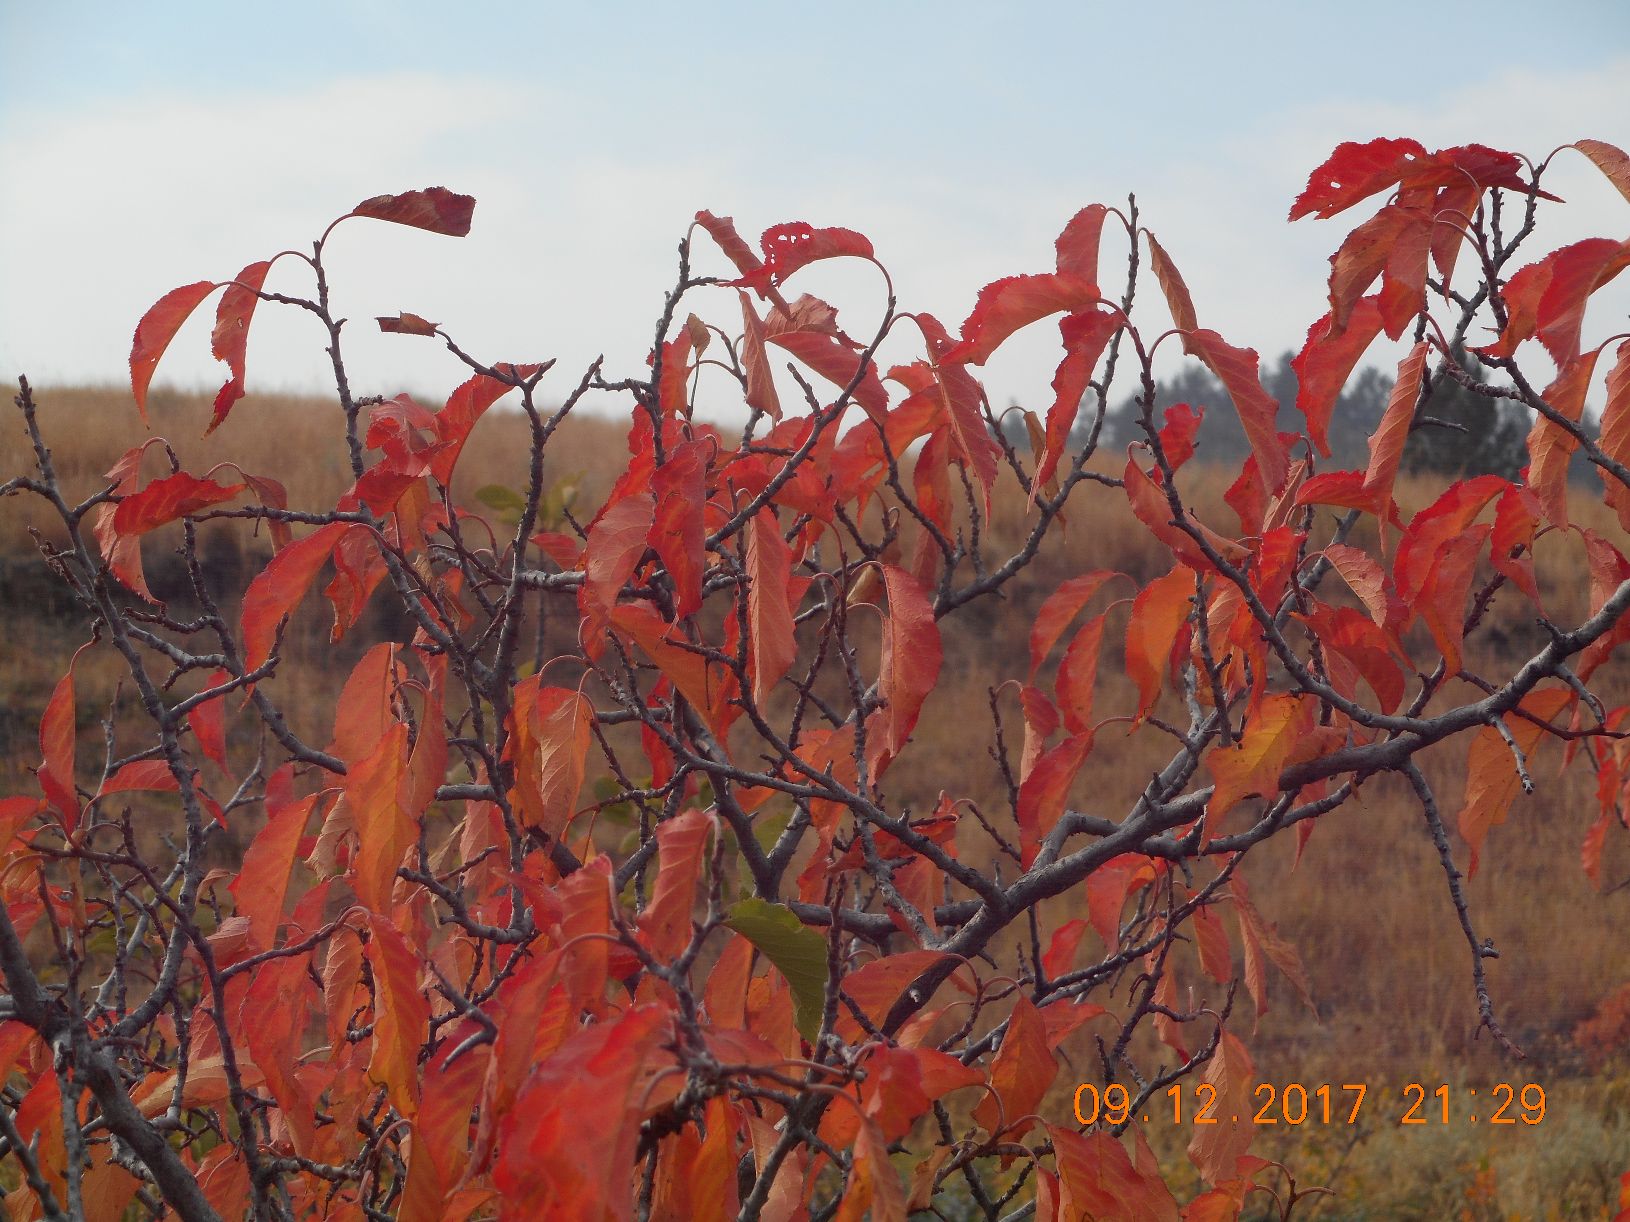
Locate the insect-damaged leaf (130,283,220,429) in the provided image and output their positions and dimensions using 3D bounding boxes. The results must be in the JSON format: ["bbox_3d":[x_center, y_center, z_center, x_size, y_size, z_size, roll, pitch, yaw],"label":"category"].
[{"bbox_3d":[-0.298,-0.121,1.900,0.025,0.074,0.022,26,0,0],"label":"insect-damaged leaf"}]

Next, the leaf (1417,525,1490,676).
[{"bbox_3d":[0.249,-0.004,1.630,0.022,0.059,0.024,15,0,0],"label":"leaf"}]

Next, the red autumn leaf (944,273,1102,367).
[{"bbox_3d":[0.080,-0.111,1.600,0.062,0.027,0.026,-21,0,0],"label":"red autumn leaf"}]

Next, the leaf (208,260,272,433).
[{"bbox_3d":[-0.220,-0.101,1.600,0.018,0.069,0.022,16,1,-8],"label":"leaf"}]

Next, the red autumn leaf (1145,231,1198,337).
[{"bbox_3d":[0.136,-0.125,1.600,0.010,0.045,0.020,-24,2,6],"label":"red autumn leaf"}]

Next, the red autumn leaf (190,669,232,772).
[{"bbox_3d":[-0.284,0.054,1.970,0.021,0.056,0.018,-3,0,0],"label":"red autumn leaf"}]

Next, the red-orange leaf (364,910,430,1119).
[{"bbox_3d":[-0.152,0.146,1.520,0.020,0.077,0.022,-8,-5,-6],"label":"red-orange leaf"}]

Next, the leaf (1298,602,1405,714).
[{"bbox_3d":[0.207,0.018,1.620,0.030,0.052,0.028,-44,-6,5],"label":"leaf"}]

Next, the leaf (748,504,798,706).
[{"bbox_3d":[-0.016,0.000,1.600,0.018,0.077,0.022,-3,0,-1],"label":"leaf"}]

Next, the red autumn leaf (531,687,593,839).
[{"bbox_3d":[-0.114,0.071,1.860,0.026,0.076,0.020,10,0,0],"label":"red autumn leaf"}]

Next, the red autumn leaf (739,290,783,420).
[{"bbox_3d":[-0.021,-0.099,1.630,0.013,0.050,0.018,-12,0,0],"label":"red autumn leaf"}]

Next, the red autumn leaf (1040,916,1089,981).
[{"bbox_3d":[0.104,0.141,1.750,0.018,0.030,0.022,30,-2,5],"label":"red autumn leaf"}]

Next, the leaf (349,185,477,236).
[{"bbox_3d":[-0.157,-0.155,1.630,0.049,0.018,0.022,7,5,-6],"label":"leaf"}]

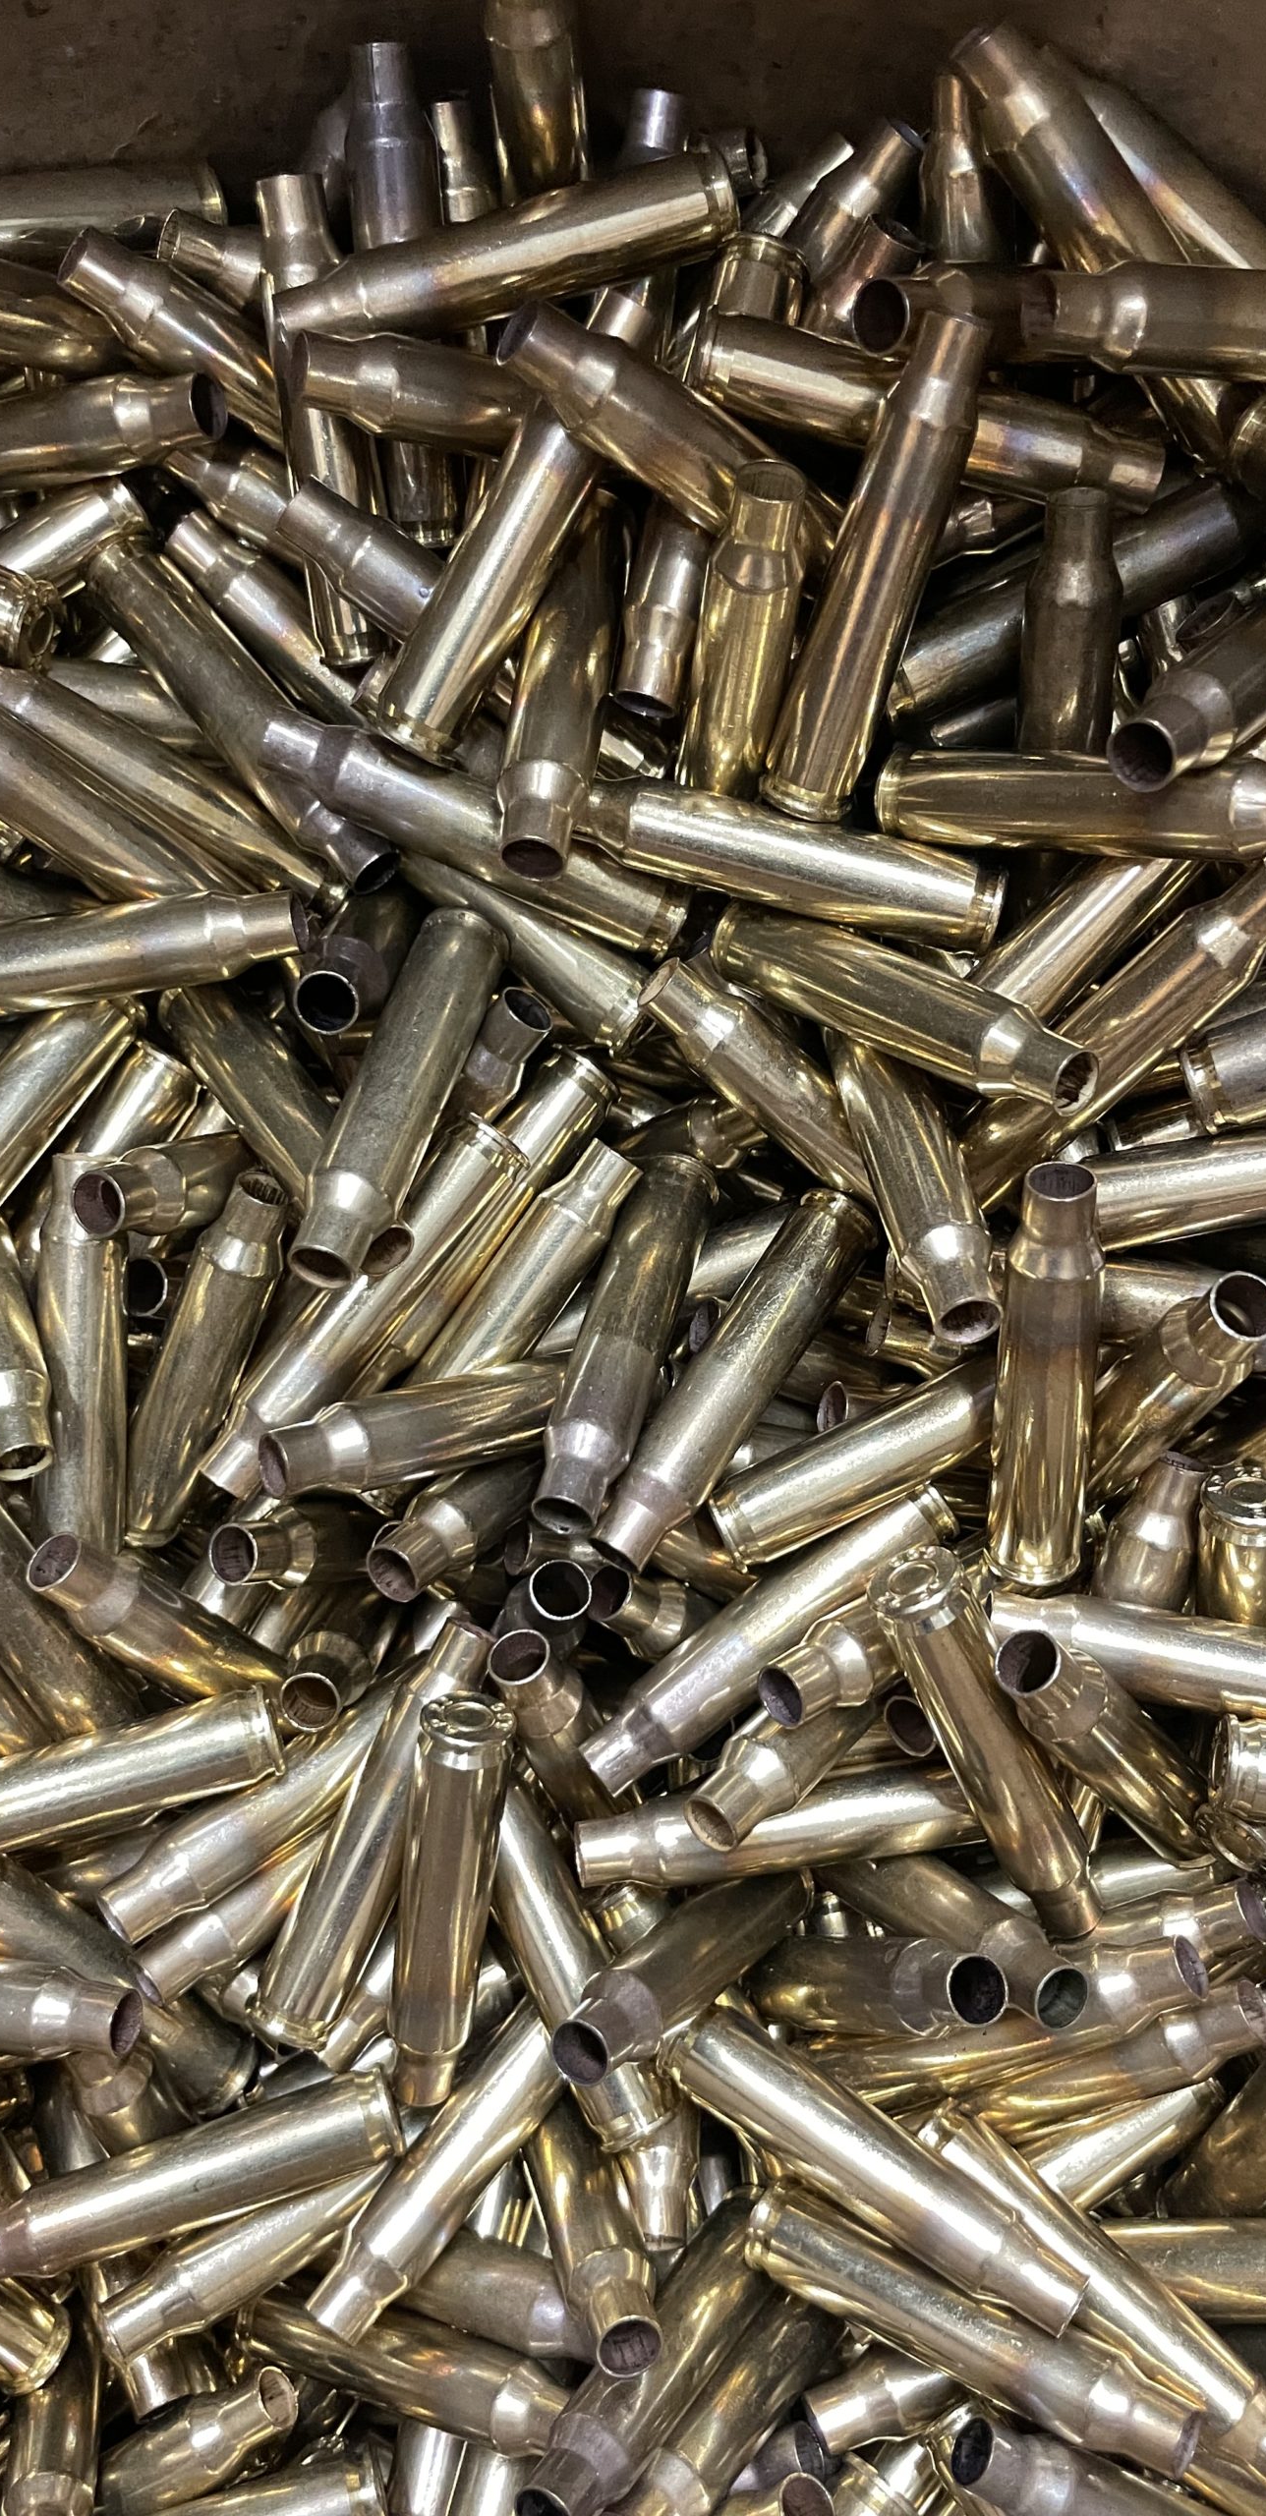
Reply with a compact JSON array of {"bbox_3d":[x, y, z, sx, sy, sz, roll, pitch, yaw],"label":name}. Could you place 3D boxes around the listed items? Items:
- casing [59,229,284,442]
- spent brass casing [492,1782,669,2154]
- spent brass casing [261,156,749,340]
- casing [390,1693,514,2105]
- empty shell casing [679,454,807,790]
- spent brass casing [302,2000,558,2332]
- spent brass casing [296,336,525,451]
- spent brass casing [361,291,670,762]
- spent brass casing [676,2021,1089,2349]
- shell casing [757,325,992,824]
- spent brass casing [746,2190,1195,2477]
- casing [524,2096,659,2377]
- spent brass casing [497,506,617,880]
[{"bbox_3d":[-0.036,-0.088,0.192,0.045,0.010,0.010,30,69,-15],"label":"casing"},{"bbox_3d":[-0.009,0.071,0.200,0.010,0.010,0.045,-26,79,-10],"label":"spent brass casing"},{"bbox_3d":[-0.012,-0.096,0.183,0.045,0.010,0.010,-16,69,3],"label":"spent brass casing"},{"bbox_3d":[-0.020,0.068,0.197,0.010,0.010,0.045,7,104,-3],"label":"casing"},{"bbox_3d":[0.011,-0.058,0.190,0.010,0.045,0.010,14,55,4],"label":"empty shell casing"},{"bbox_3d":[-0.018,0.099,0.210,0.010,0.010,0.045,40,69,6],"label":"spent brass casing"},{"bbox_3d":[-0.012,-0.086,0.192,0.045,0.010,0.010,0,116,-27],"label":"spent brass casing"},{"bbox_3d":[-0.012,-0.072,0.191,0.010,0.010,0.045,27,90,10],"label":"spent brass casing"},{"bbox_3d":[0.023,0.089,0.187,0.045,0.010,0.010,25,69,29],"label":"spent brass casing"},{"bbox_3d":[0.023,-0.065,0.179,0.010,0.010,0.045,17,114,1],"label":"shell casing"},{"bbox_3d":[0.033,0.104,0.183,0.045,0.010,0.010,23,76,9],"label":"spent brass casing"},{"bbox_3d":[-0.005,0.105,0.211,0.010,0.045,0.010,-38,105,-2],"label":"casing"},{"bbox_3d":[-0.007,-0.060,0.197,0.010,0.010,0.045,6,66,3],"label":"spent brass casing"}]

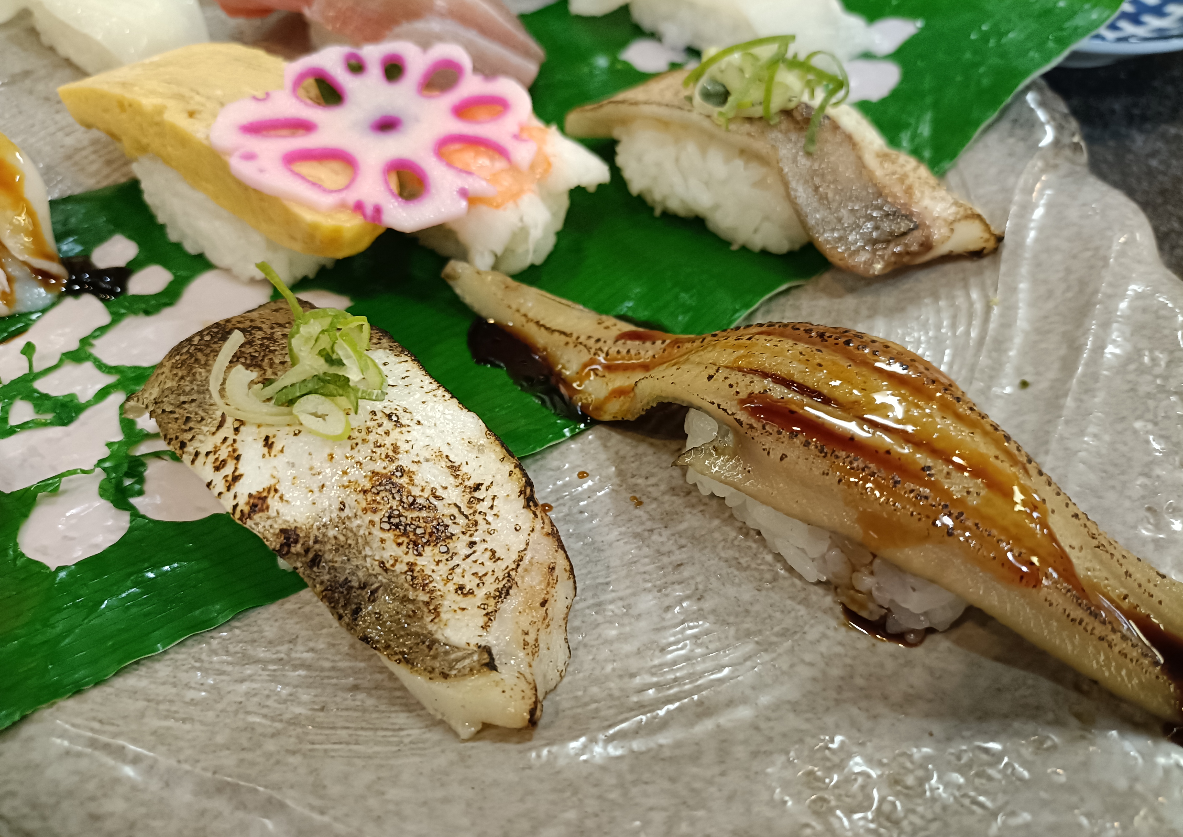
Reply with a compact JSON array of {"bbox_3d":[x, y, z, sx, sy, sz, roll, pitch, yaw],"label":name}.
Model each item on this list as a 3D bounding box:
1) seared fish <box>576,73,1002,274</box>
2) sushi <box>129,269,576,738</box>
[{"bbox_3d":[0.038,-0.046,0.163,0.081,0.027,0.031,22,52,18],"label":"seared fish"},{"bbox_3d":[-0.031,0.008,0.116,0.033,0.026,0.076,-36,58,-27],"label":"sushi"}]

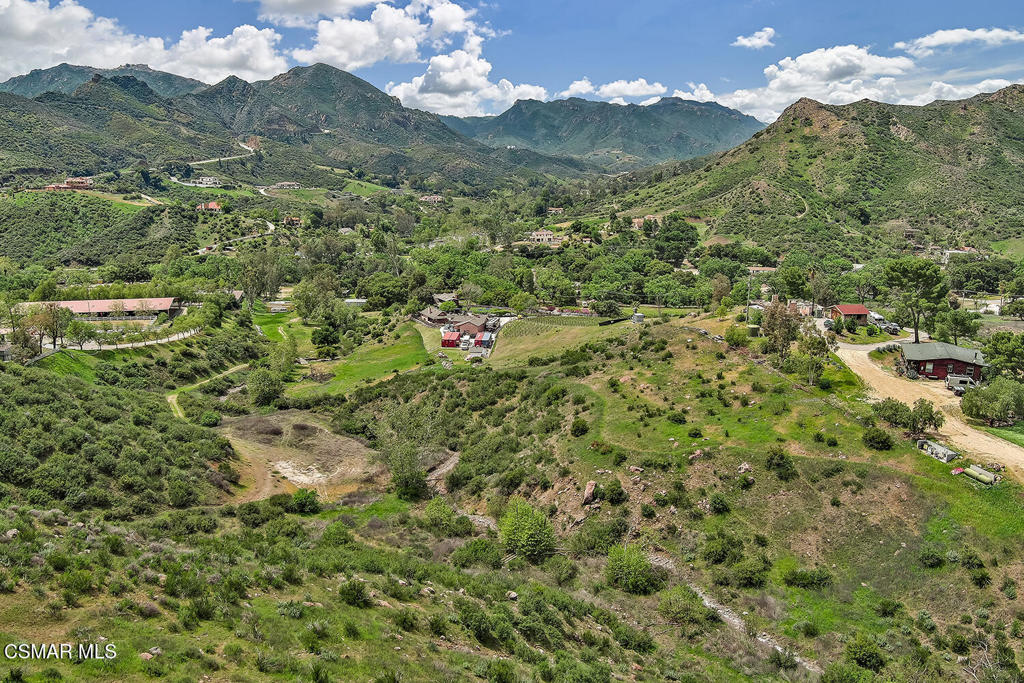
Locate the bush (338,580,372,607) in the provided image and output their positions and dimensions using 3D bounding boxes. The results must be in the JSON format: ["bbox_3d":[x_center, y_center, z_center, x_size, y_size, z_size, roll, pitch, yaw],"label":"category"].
[{"bbox_3d":[-9.516,15.177,49.869,2.000,1.550,1.900,0,10,0],"label":"bush"}]

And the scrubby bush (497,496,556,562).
[{"bbox_3d":[1.775,22.679,100.419,6.600,6.900,6.200,0,10,0],"label":"scrubby bush"}]

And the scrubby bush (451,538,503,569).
[{"bbox_3d":[-3.873,22.846,89.756,5.400,2.900,4.200,0,10,0],"label":"scrubby bush"}]

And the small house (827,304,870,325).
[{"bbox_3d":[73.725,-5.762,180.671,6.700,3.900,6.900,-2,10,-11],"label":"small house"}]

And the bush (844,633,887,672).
[{"bbox_3d":[28.283,24.752,65.773,3.200,2.700,3.000,4,11,24],"label":"bush"}]

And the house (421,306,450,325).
[{"bbox_3d":[-26.707,-9.004,284.612,7.000,4.600,9.500,-6,12,-33],"label":"house"}]

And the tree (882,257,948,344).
[{"bbox_3d":[78.070,-7.744,158.610,11.400,16.500,11.000,5,11,26],"label":"tree"}]

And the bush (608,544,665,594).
[{"bbox_3d":[13.175,24.033,87.604,5.900,4.700,5.400,1,10,8],"label":"bush"}]

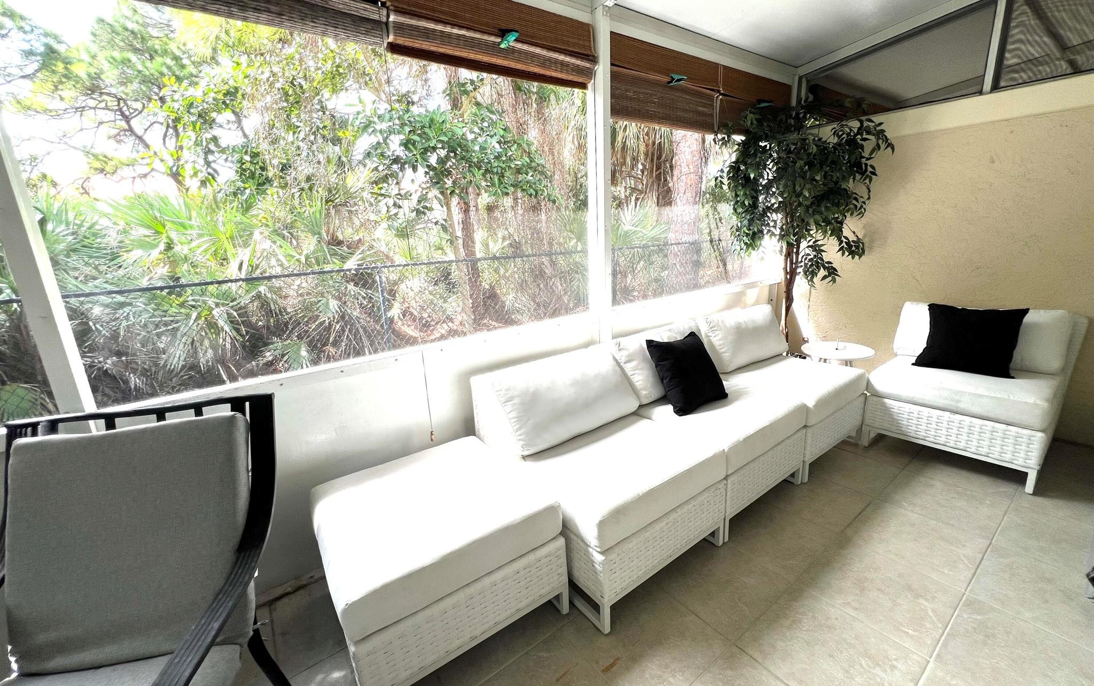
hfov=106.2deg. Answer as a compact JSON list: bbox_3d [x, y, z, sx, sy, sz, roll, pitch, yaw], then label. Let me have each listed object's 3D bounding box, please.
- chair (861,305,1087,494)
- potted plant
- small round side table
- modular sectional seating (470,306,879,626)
[{"bbox_3d":[2.489,0.218,2.432,0.894,0.801,0.694,-13,16,-35],"label":"chair"},{"bbox_3d":[1.831,-0.607,3.037,1.001,2.203,0.854,-13,16,-33],"label":"potted plant"},{"bbox_3d":[2.102,0.285,3.013,0.441,0.449,0.441,-13,16,-33],"label":"small round side table"},{"bbox_3d":[0.795,0.361,2.282,2.149,0.808,0.921,-13,16,-33],"label":"modular sectional seating"}]

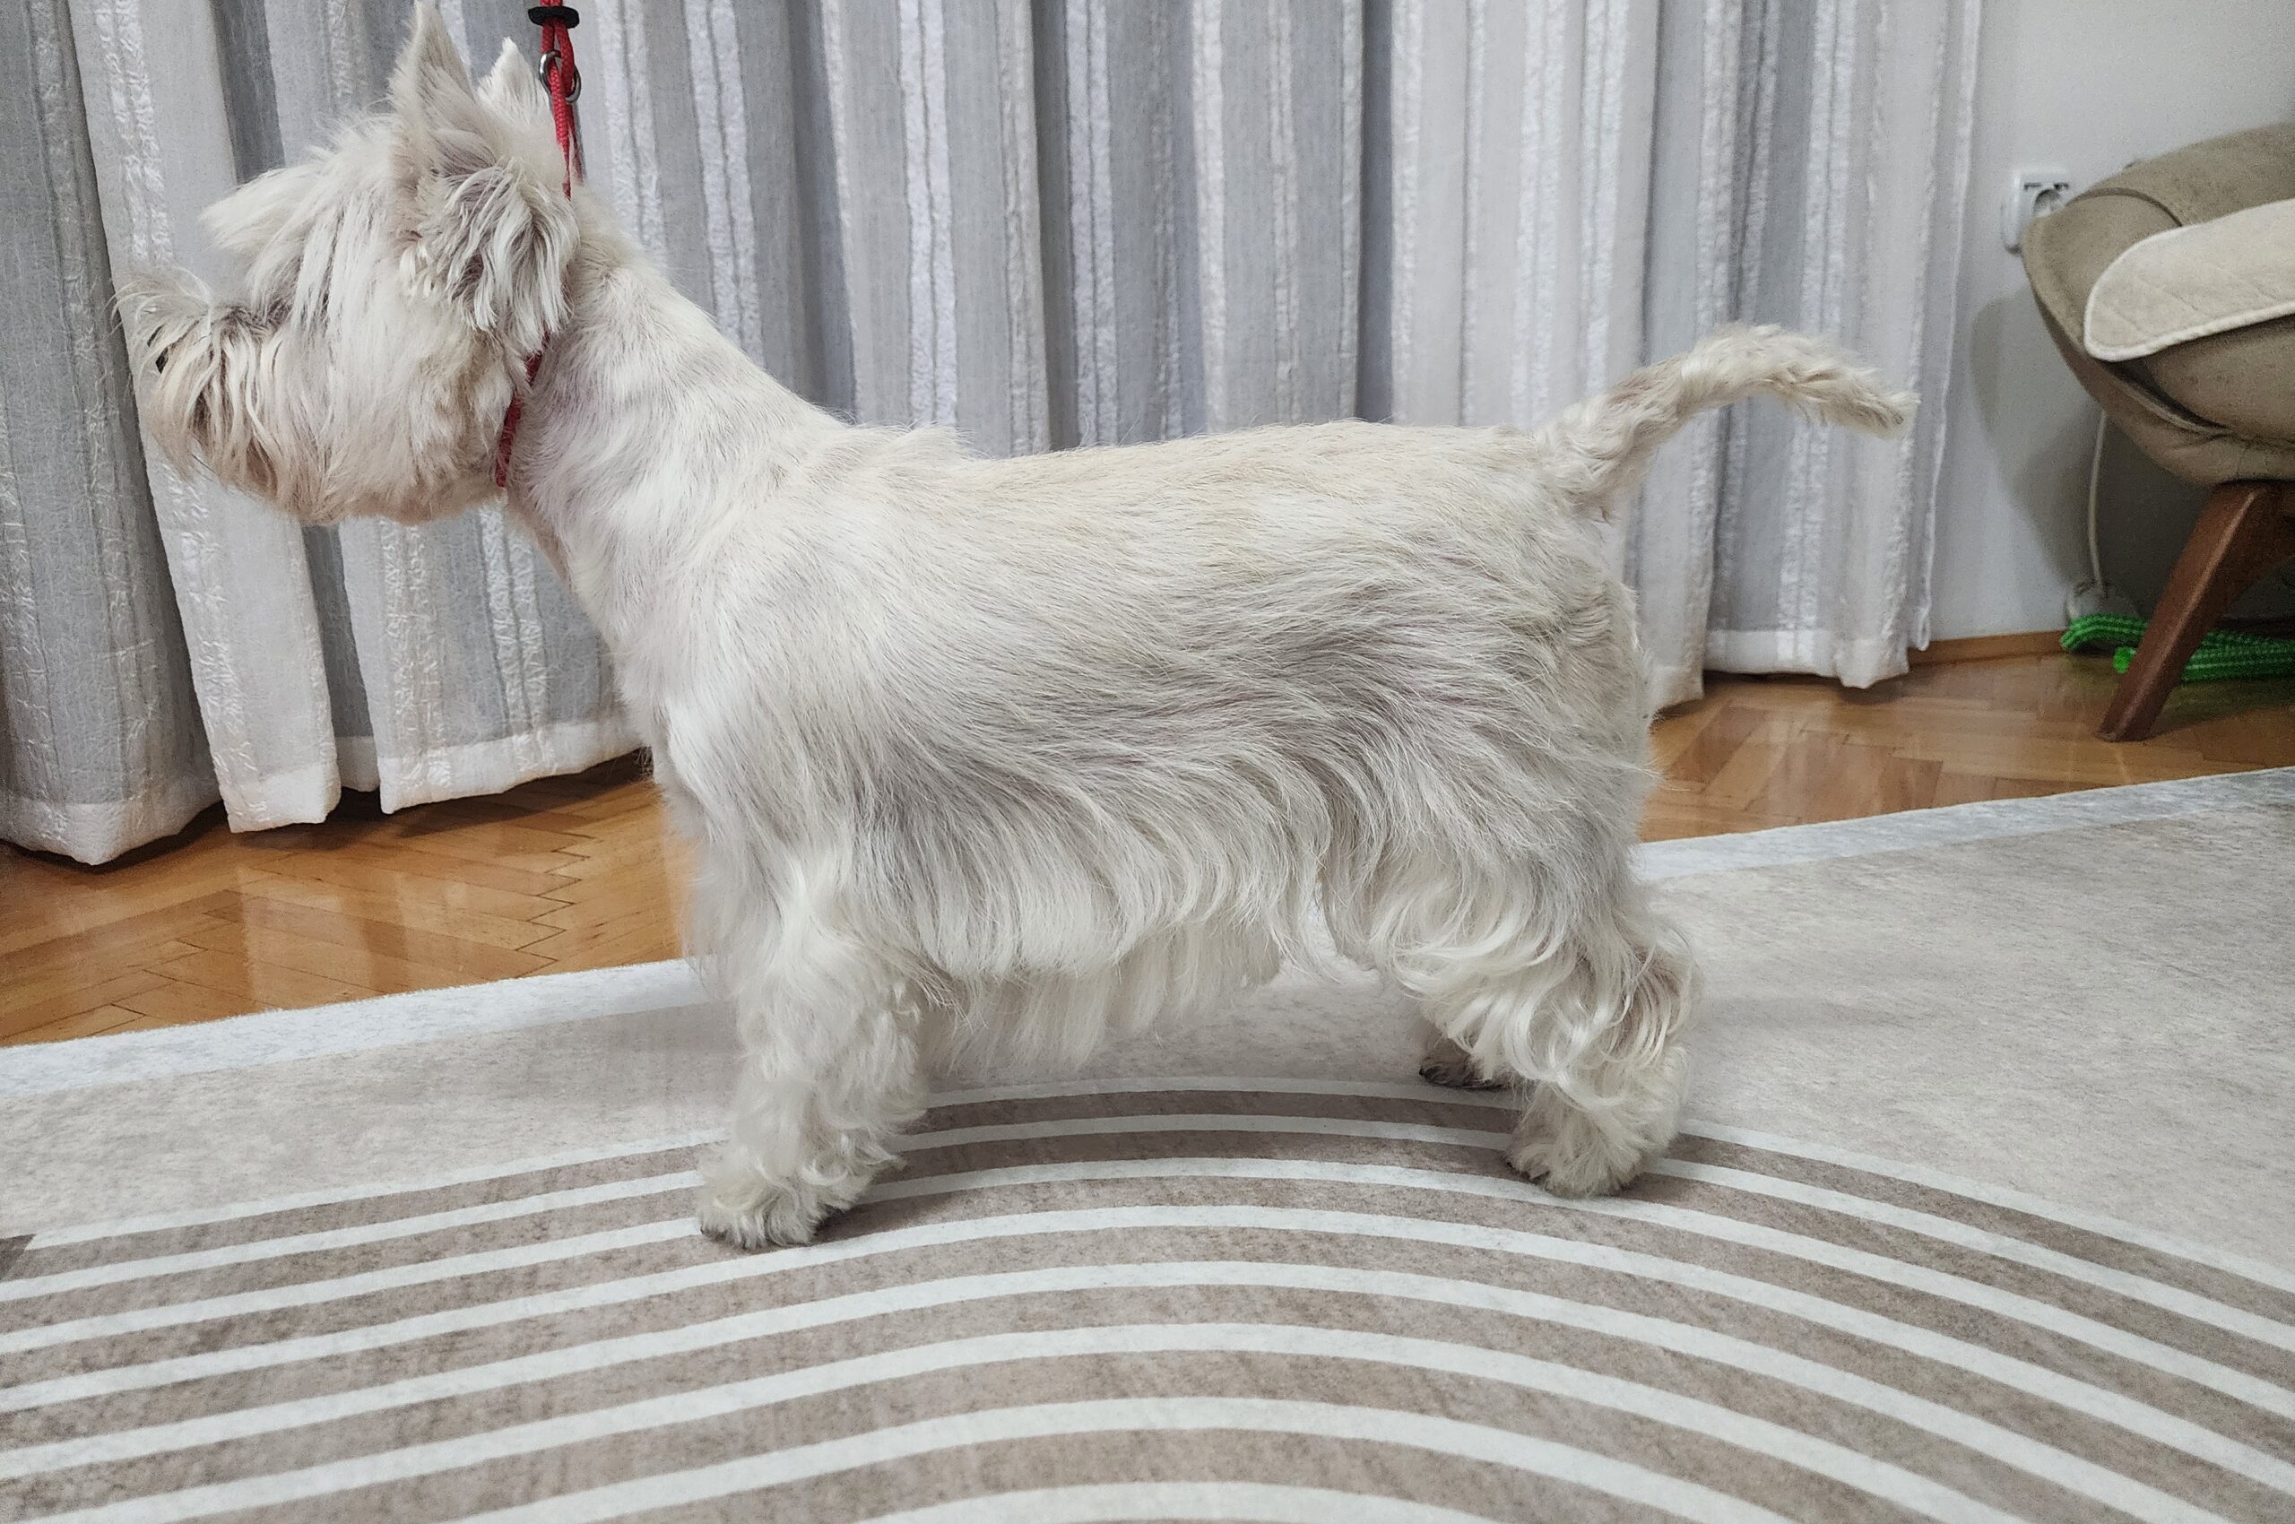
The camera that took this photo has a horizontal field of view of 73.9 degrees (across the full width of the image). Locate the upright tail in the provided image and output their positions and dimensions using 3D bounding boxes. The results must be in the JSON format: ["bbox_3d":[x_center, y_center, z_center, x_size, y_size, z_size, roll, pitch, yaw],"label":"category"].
[{"bbox_3d":[0.209,-0.126,0.557,0.131,0.061,0.043,-2,13,-3],"label":"upright tail"}]

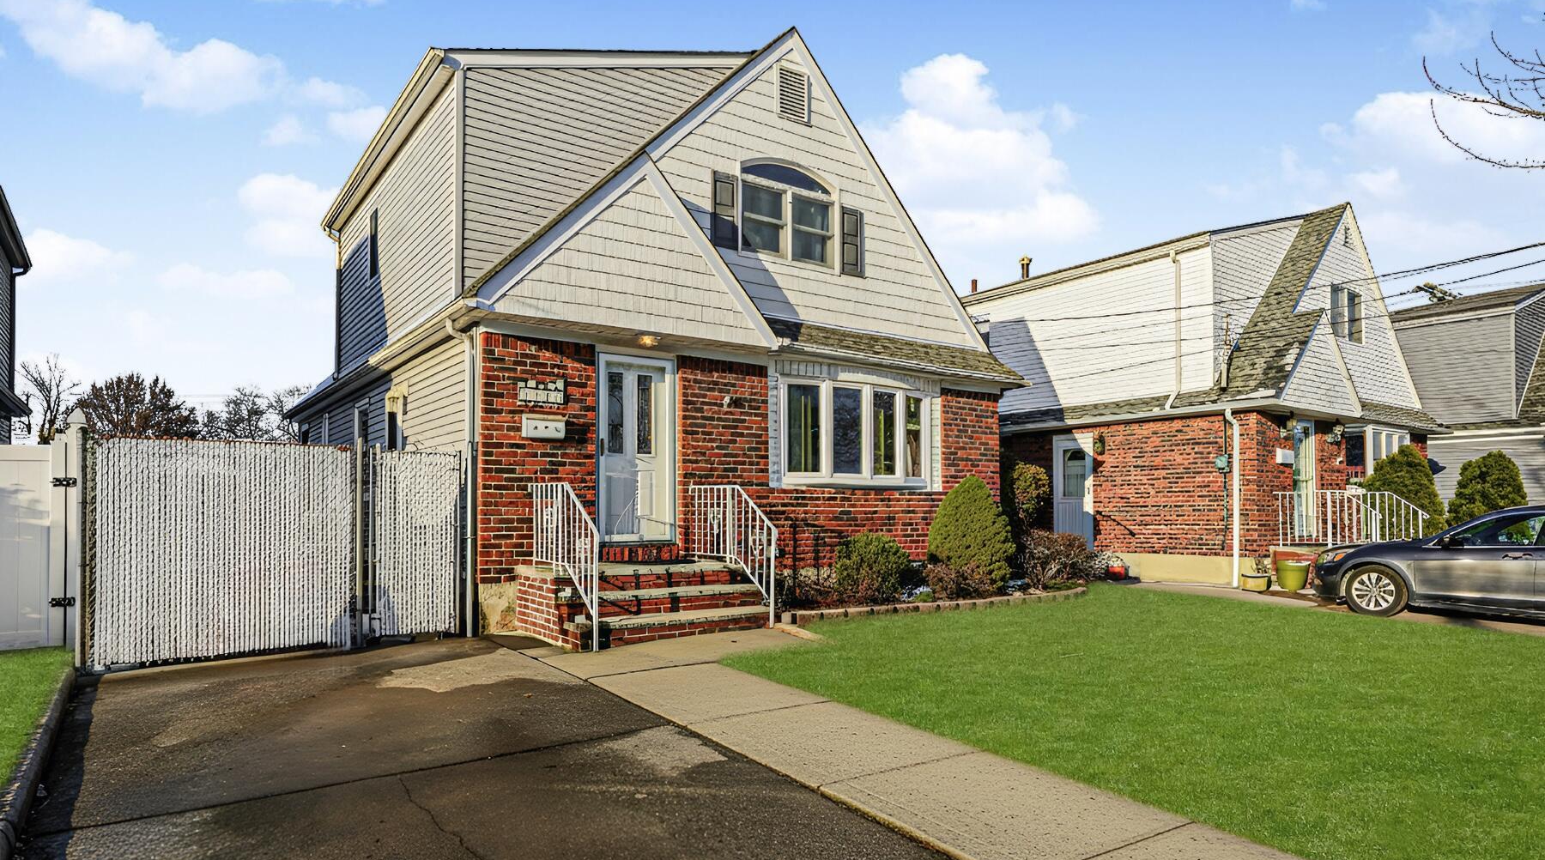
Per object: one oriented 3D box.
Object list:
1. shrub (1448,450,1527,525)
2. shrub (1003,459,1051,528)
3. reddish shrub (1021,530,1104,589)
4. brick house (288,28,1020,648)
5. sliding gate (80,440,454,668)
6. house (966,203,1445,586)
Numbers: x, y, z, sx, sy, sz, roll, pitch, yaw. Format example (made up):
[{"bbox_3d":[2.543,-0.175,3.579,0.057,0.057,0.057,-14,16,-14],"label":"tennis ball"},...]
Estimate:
[{"bbox_3d":[14.700,1.500,17.700,1.600,2.200,1.600,3,-5,-36],"label":"shrub"},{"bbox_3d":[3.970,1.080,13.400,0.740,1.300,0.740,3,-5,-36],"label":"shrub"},{"bbox_3d":[4.330,1.950,12.800,1.220,0.920,1.100,3,-5,-36],"label":"reddish shrub"},{"bbox_3d":[-3.000,-0.850,14.900,8.200,7.100,13.000,3,-5,-36],"label":"brick house"},{"bbox_3d":[-4.270,1.040,7.650,2.920,1.820,0.120,3,-5,-36],"label":"sliding gate"},{"bbox_3d":[8.100,-0.250,21.400,8.200,7.100,12.800,3,-5,-36],"label":"house"}]

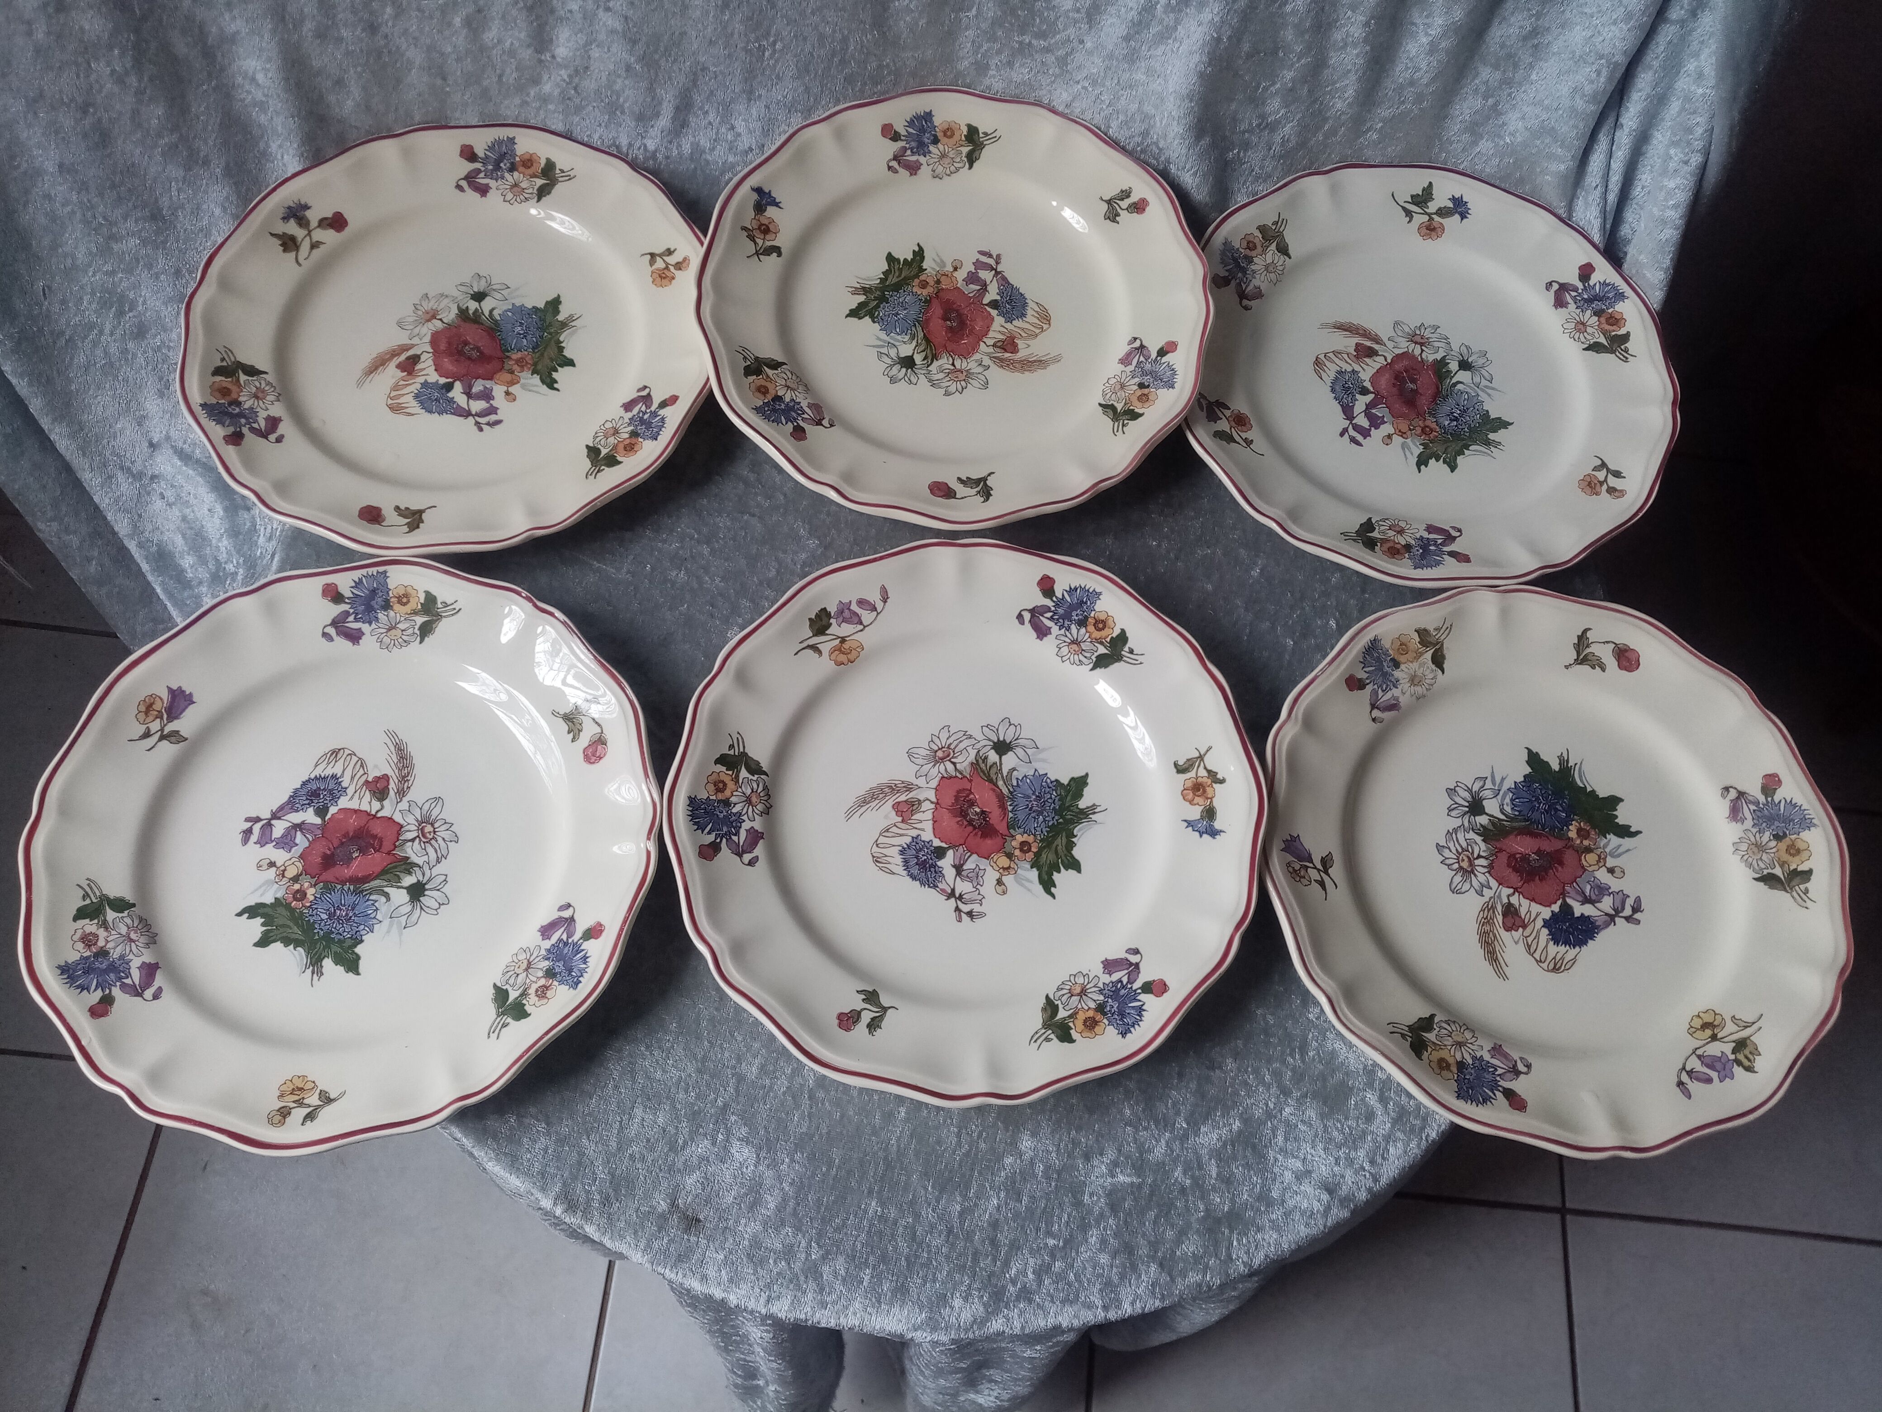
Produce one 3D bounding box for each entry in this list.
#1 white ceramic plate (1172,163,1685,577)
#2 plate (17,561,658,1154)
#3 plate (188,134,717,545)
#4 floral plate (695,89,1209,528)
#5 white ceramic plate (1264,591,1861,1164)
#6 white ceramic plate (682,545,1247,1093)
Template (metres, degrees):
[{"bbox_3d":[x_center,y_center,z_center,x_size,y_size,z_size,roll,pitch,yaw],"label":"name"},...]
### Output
[{"bbox_3d":[0.224,-0.157,0.669,0.240,0.025,0.240,1,67,-2],"label":"white ceramic plate"},{"bbox_3d":[-0.232,0.052,0.560,0.240,0.025,0.240,1,66,-2],"label":"plate"},{"bbox_3d":[-0.219,-0.169,0.647,0.240,0.025,0.240,1,66,-3],"label":"plate"},{"bbox_3d":[0.006,-0.187,0.665,0.240,0.025,0.240,1,69,-2],"label":"floral plate"},{"bbox_3d":[0.248,0.061,0.583,0.240,0.025,0.240,1,66,-2],"label":"white ceramic plate"},{"bbox_3d":[0.011,0.042,0.580,0.240,0.025,0.240,1,66,-2],"label":"white ceramic plate"}]

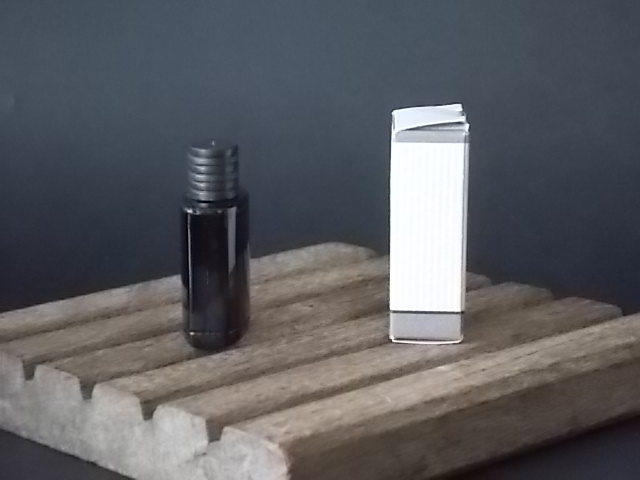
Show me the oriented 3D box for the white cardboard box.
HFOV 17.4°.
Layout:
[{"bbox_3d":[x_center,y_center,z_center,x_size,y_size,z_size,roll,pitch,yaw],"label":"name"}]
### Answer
[{"bbox_3d":[0.033,-0.004,0.620,0.021,0.066,0.022,1,13,5],"label":"white cardboard box"}]

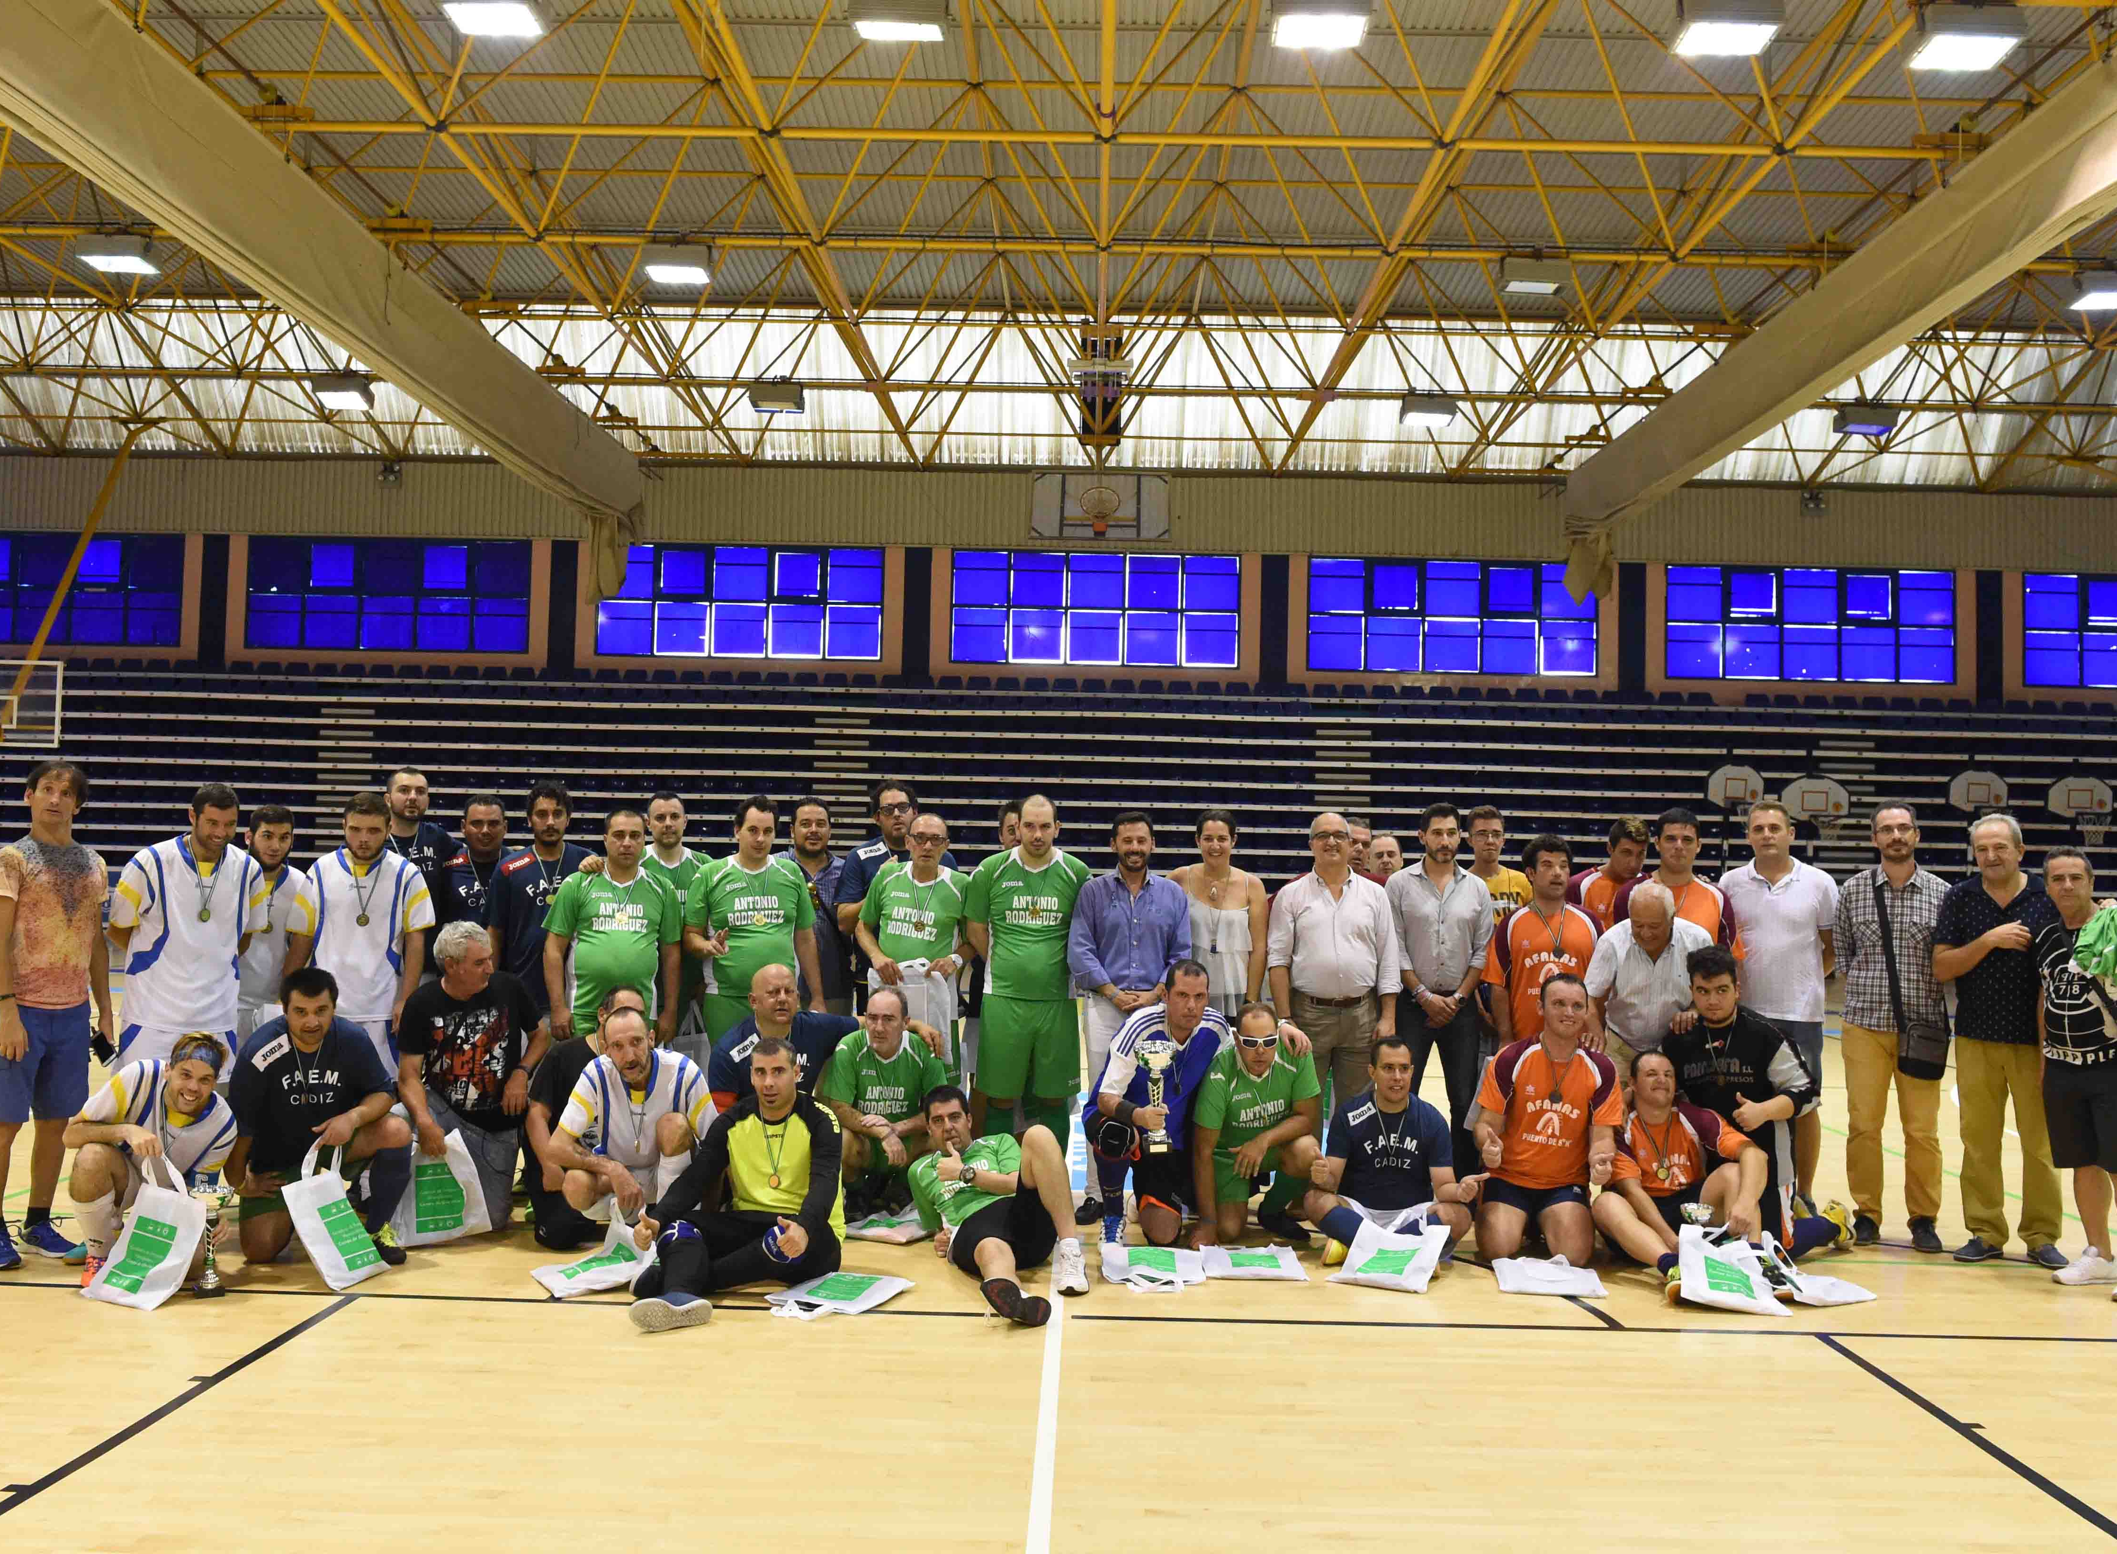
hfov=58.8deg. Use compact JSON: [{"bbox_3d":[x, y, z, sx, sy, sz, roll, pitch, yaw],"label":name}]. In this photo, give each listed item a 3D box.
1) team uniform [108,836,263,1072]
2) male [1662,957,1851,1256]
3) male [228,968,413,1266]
[{"bbox_3d":[-3.265,0.713,7.016,0.560,0.980,0.340,2,-2,-27],"label":"team uniform"},{"bbox_3d":[2.803,1.301,7.636,0.660,1.203,0.750,0,-3,31],"label":"male"},{"bbox_3d":[-2.781,1.239,7.107,0.660,1.040,0.750,2,-2,-17],"label":"male"}]

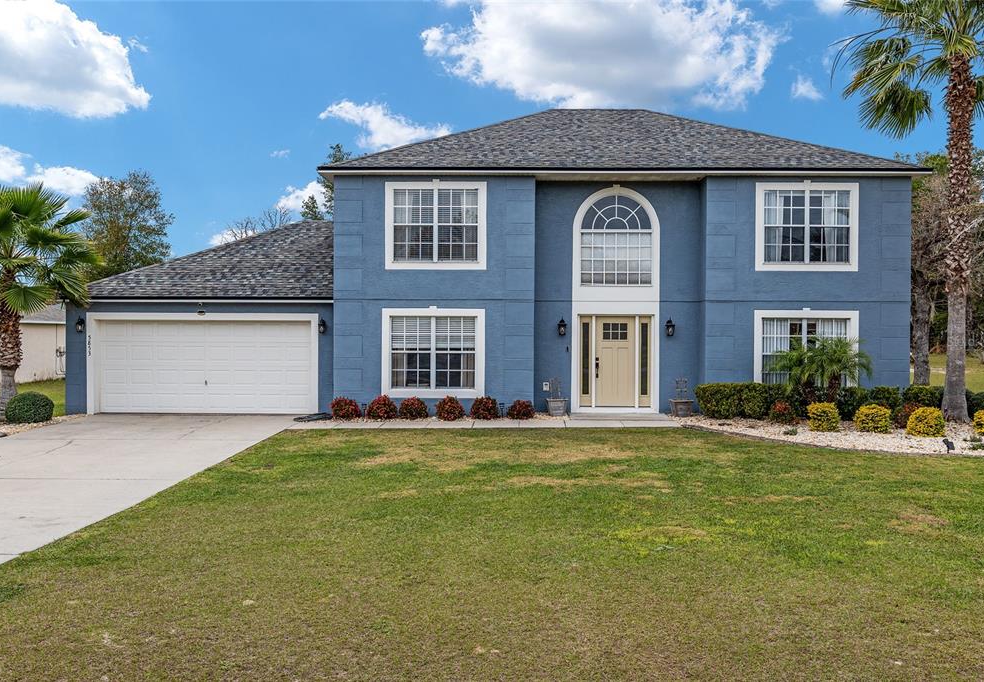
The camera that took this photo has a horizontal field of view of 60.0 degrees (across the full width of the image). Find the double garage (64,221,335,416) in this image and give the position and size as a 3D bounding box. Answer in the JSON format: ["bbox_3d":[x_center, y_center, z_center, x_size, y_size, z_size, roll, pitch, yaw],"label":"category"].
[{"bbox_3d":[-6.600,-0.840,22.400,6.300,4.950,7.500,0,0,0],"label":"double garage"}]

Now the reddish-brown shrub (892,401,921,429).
[{"bbox_3d":[8.250,1.462,16.900,0.610,0.490,0.570,0,0,0],"label":"reddish-brown shrub"}]

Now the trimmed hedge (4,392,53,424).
[{"bbox_3d":[-9.580,1.360,17.650,0.960,0.640,0.920,0,0,0],"label":"trimmed hedge"}]

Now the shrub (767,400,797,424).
[{"bbox_3d":[5.960,1.452,17.500,0.550,0.450,0.530,0,0,0],"label":"shrub"}]

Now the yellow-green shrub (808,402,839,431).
[{"bbox_3d":[6.420,1.463,16.500,0.640,0.530,0.620,0,0,0],"label":"yellow-green shrub"}]

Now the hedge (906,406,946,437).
[{"bbox_3d":[8.017,1.499,15.750,0.705,0.550,0.705,0,0,0],"label":"hedge"}]

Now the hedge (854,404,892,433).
[{"bbox_3d":[7.120,1.440,15.950,0.660,0.520,0.640,0,0,0],"label":"hedge"}]

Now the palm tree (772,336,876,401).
[{"bbox_3d":[6.620,0.800,17.200,2.000,1.770,1.850,0,0,0],"label":"palm tree"}]

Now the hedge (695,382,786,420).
[{"bbox_3d":[5.289,1.284,18.100,1.963,0.764,0.800,0,0,0],"label":"hedge"}]

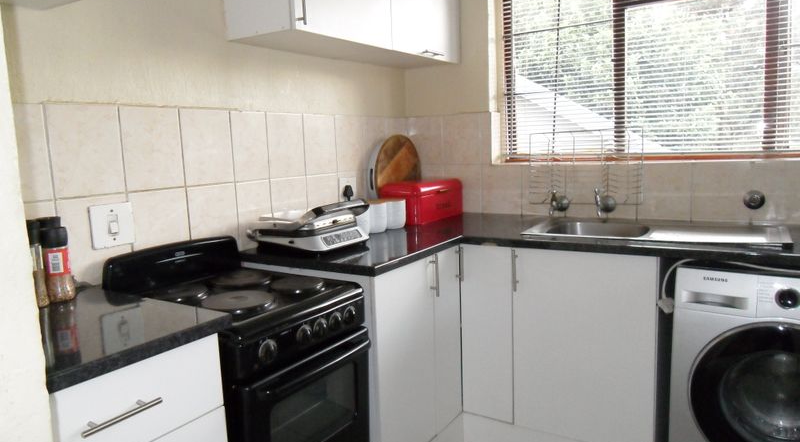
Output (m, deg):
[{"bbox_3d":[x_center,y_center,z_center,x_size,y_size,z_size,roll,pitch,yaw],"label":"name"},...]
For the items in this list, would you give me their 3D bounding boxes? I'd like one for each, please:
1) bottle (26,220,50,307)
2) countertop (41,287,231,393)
[{"bbox_3d":[-0.902,0.107,1.365,0.051,0.210,0.051,3,9,33],"label":"bottle"},{"bbox_3d":[-0.737,0.236,1.245,0.611,0.030,0.394,3,9,33],"label":"countertop"}]

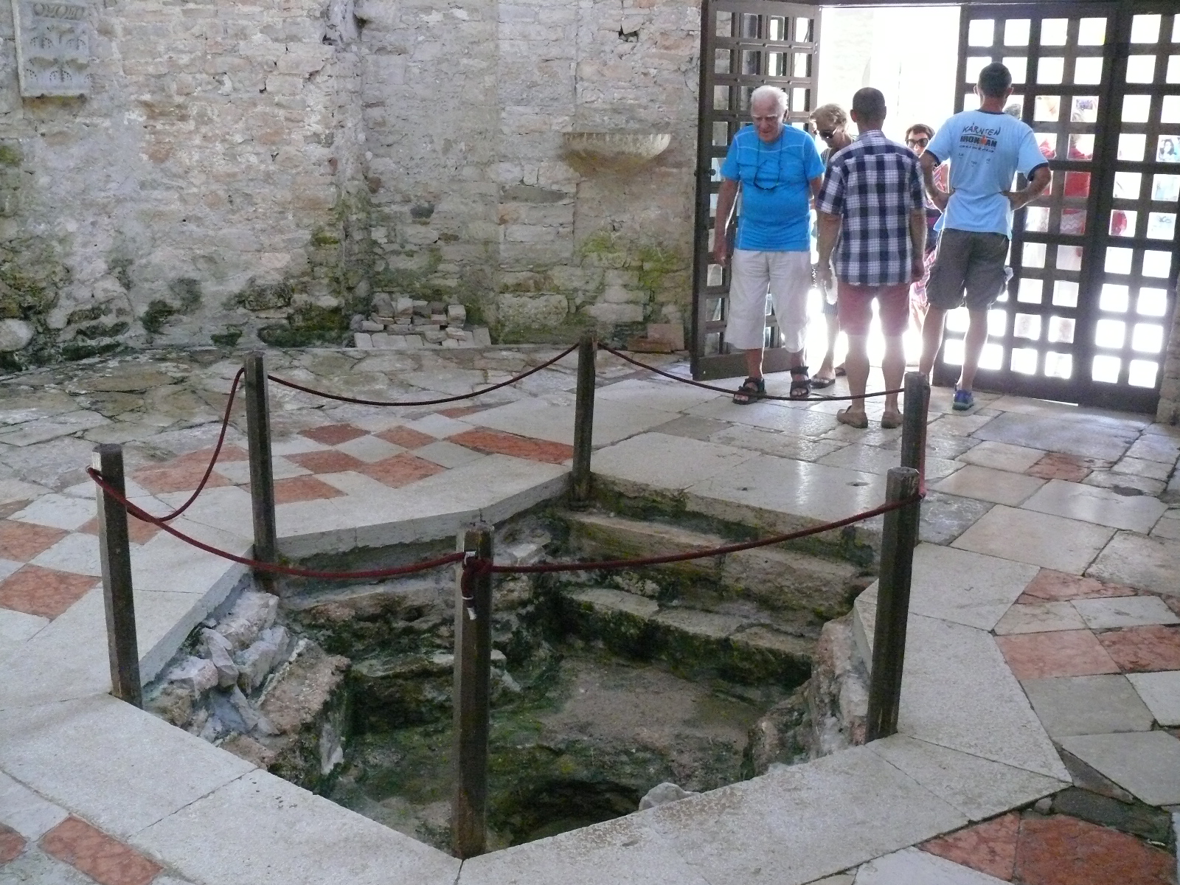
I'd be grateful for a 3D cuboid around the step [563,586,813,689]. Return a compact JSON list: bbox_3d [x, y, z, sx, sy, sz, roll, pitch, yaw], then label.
[{"bbox_3d":[0.453,0.792,4.902,1.129,0.190,0.300,9,17,30],"label":"step"}]

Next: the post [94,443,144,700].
[{"bbox_3d":[-1.230,0.386,3.123,0.075,0.773,0.075,-2,14,-15],"label":"post"}]

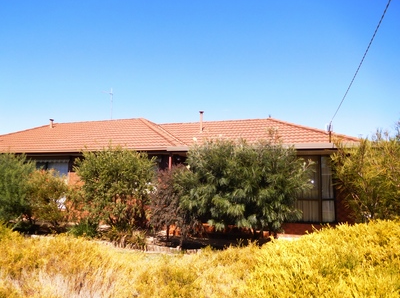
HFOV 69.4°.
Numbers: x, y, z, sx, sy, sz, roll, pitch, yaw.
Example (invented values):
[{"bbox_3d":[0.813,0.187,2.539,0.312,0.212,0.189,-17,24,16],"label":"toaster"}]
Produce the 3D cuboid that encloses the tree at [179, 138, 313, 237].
[{"bbox_3d":[1.370,1.159,8.700,4.000,3.000,2.900,0,-4,0],"label":"tree"}]

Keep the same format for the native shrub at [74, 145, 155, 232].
[{"bbox_3d":[-2.723,1.258,9.200,2.650,2.750,2.300,0,-4,0],"label":"native shrub"}]

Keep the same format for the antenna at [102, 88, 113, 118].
[{"bbox_3d":[-4.675,-2.299,14.600,0.600,1.650,0.450,3,-5,-41],"label":"antenna"}]

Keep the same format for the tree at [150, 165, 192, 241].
[{"bbox_3d":[-0.839,1.603,8.500,1.250,2.250,1.200,0,-4,0],"label":"tree"}]

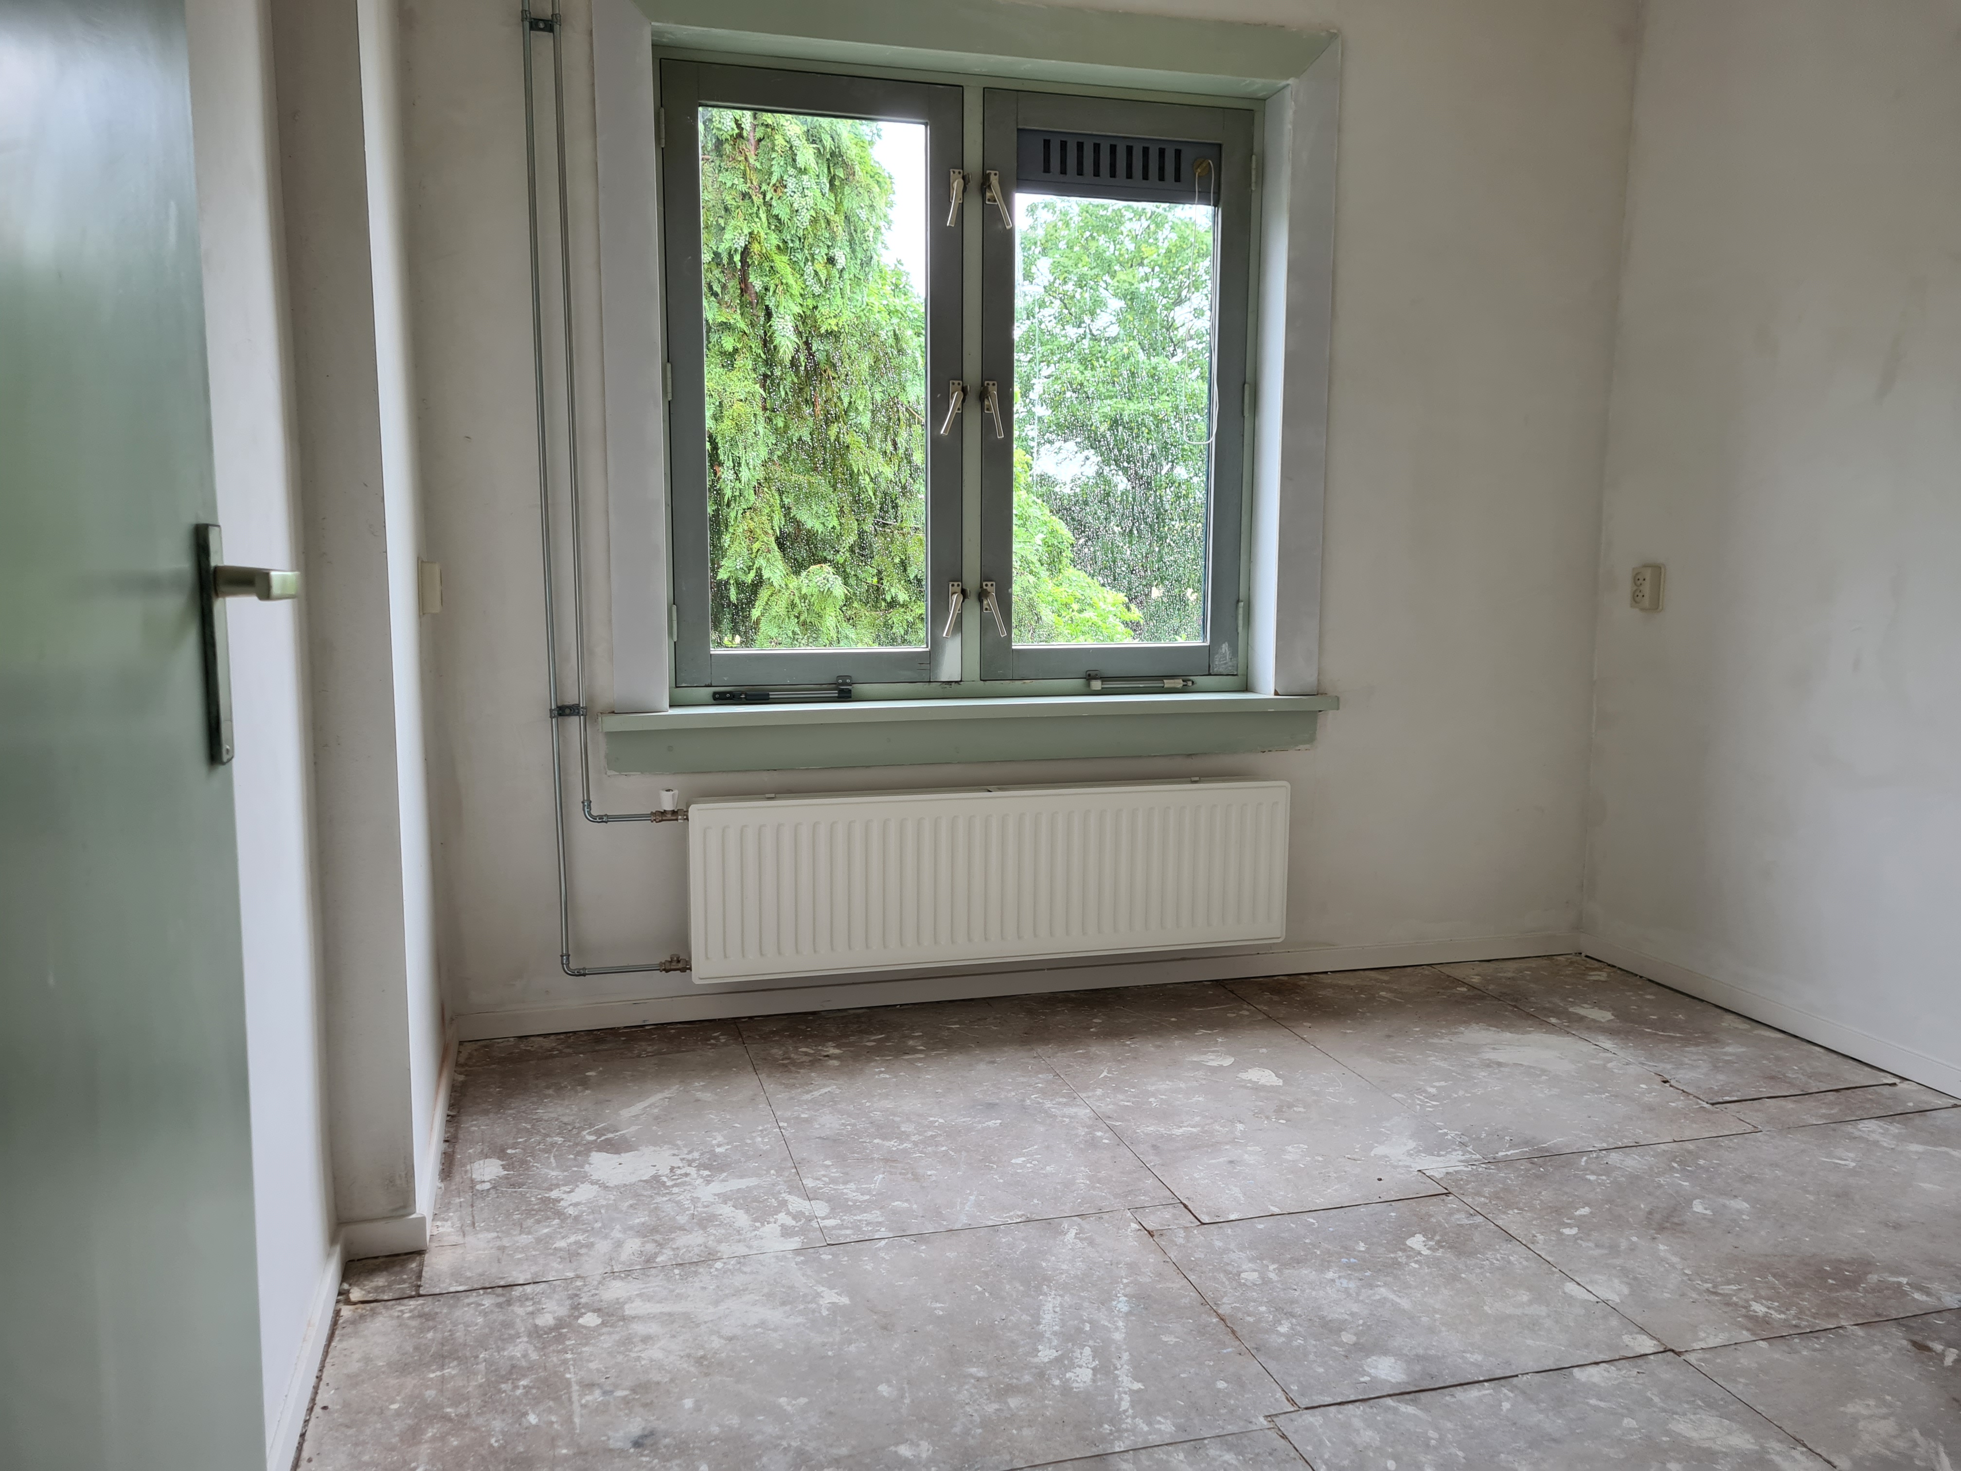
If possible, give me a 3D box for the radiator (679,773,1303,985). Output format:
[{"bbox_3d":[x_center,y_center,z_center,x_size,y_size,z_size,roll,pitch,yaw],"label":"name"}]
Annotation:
[{"bbox_3d":[0.047,0.320,3.420,1.417,0.399,0.095,-2,8,-15],"label":"radiator"}]

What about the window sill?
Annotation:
[{"bbox_3d":[0.009,-0.013,3.481,1.758,0.135,0.185,-2,8,-15],"label":"window sill"}]

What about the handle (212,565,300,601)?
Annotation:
[{"bbox_3d":[-0.528,-0.109,1.057,0.054,0.022,0.116,-2,8,-15],"label":"handle"}]

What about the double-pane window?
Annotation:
[{"bbox_3d":[-0.030,-0.800,3.495,1.398,1.394,0.080,-2,8,-15],"label":"double-pane window"}]

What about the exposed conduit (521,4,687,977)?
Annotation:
[{"bbox_3d":[-0.785,-0.478,3.123,0.285,2.018,0.063,-2,8,-15],"label":"exposed conduit"}]

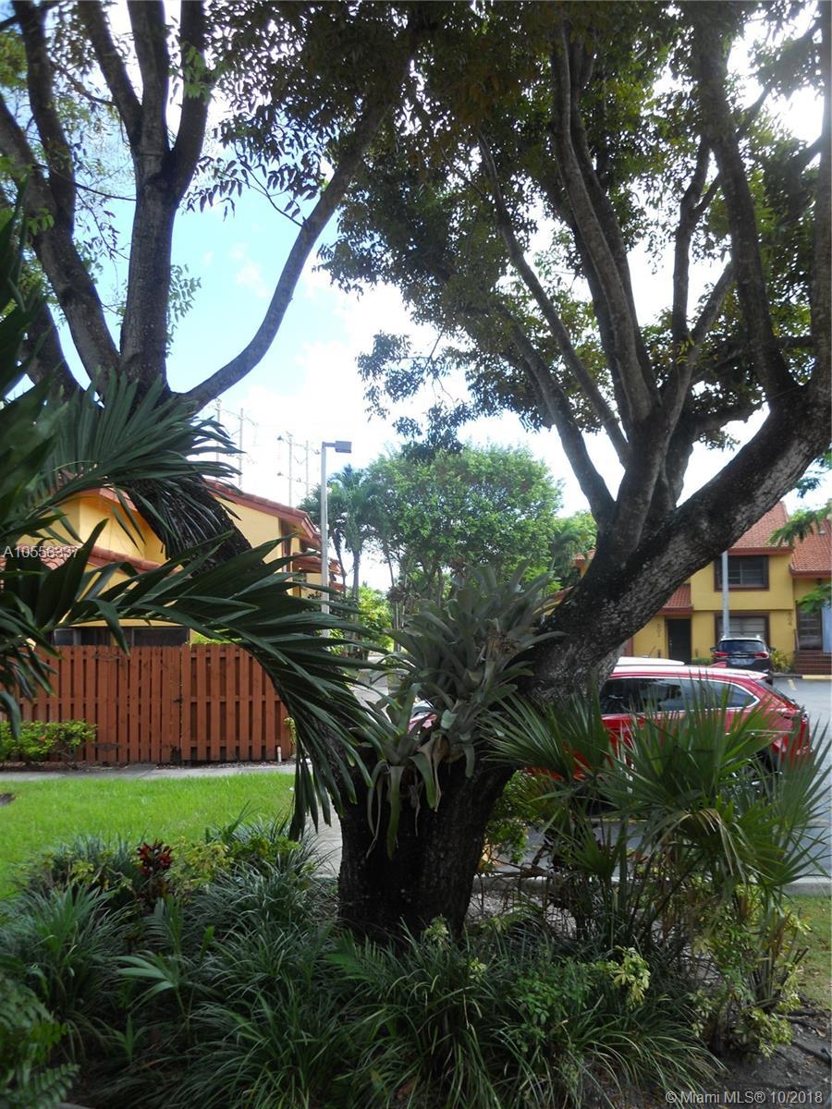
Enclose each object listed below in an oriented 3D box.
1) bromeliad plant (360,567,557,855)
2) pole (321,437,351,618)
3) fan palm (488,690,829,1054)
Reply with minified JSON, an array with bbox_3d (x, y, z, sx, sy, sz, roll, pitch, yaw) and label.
[{"bbox_3d":[0.265,0.990,5.700,1.230,1.780,1.000,0,-3,0],"label":"bromeliad plant"},{"bbox_3d":[-2.480,0.200,27.800,0.980,7.400,0.420,0,-3,-6],"label":"pole"},{"bbox_3d":[1.280,1.650,4.950,1.720,1.750,1.500,0,-3,0],"label":"fan palm"}]

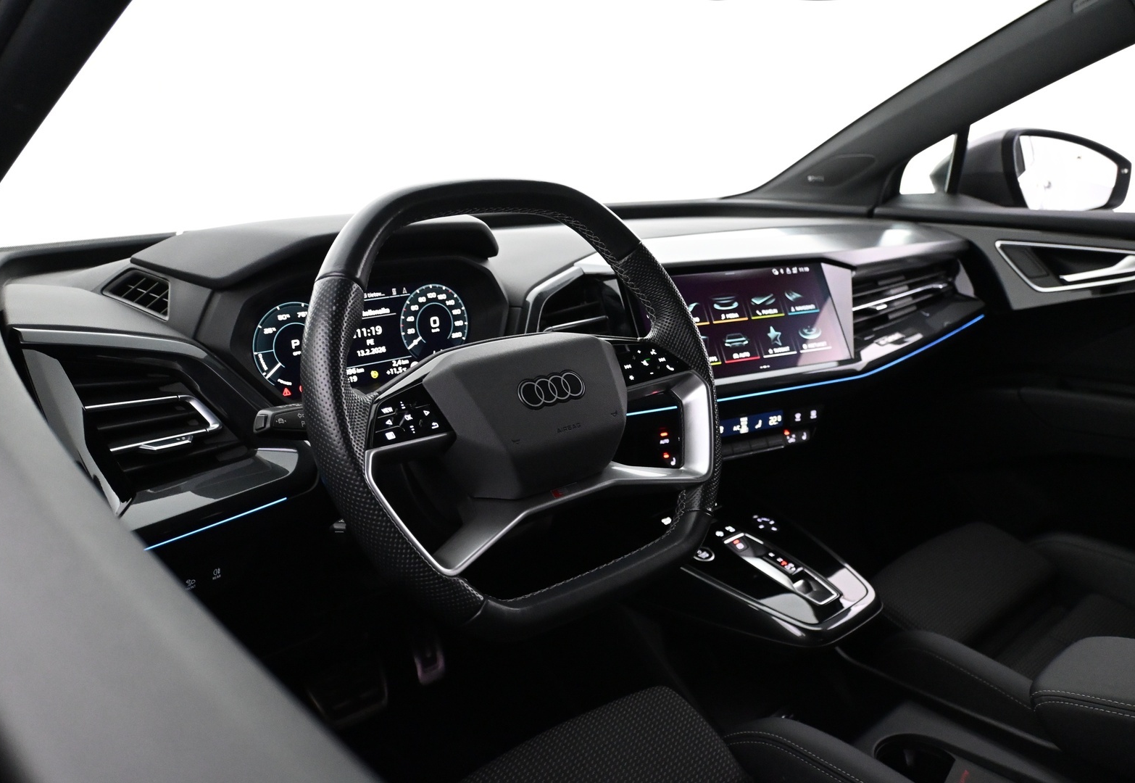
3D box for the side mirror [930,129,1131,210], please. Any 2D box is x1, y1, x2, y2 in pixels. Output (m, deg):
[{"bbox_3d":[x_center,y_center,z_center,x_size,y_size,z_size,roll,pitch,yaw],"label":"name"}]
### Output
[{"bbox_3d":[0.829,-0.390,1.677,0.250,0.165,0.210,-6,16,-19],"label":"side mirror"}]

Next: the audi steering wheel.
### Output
[{"bbox_3d":[-0.035,0.007,0.722,0.373,0.355,0.100,-13,-10,-40],"label":"audi steering wheel"}]

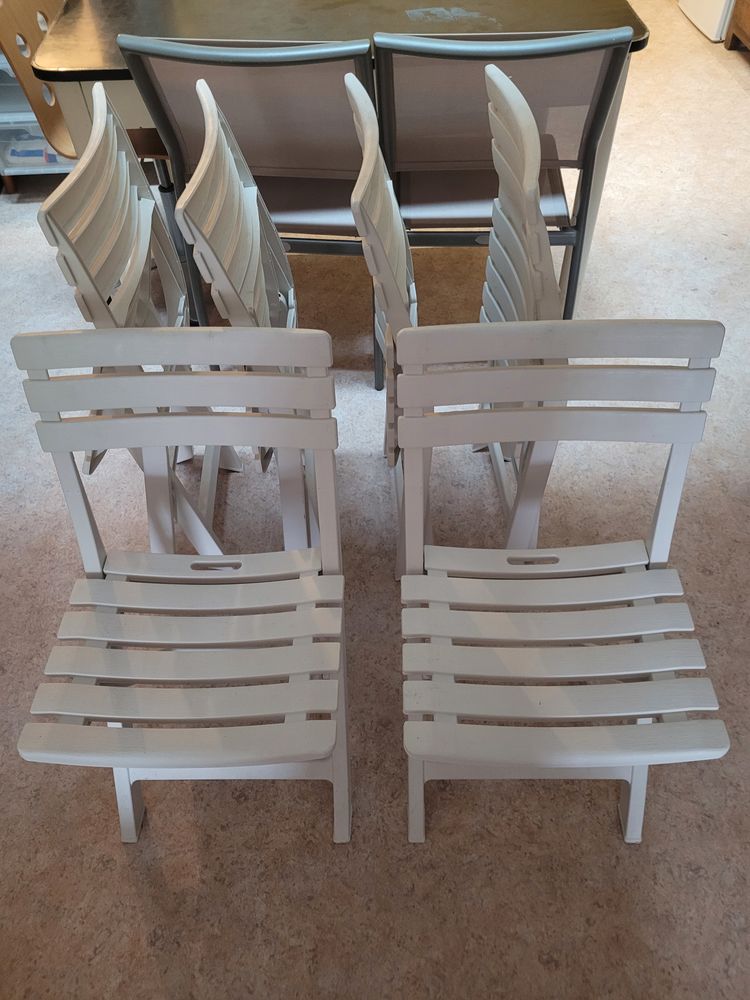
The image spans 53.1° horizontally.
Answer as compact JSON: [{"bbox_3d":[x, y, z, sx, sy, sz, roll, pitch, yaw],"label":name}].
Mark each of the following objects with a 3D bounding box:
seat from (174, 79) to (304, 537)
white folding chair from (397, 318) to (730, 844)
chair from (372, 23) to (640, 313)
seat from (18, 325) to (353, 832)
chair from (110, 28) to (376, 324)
[{"bbox_3d":[-0.197,-0.272,1.465,0.162,0.879,0.419,-4,50,-1],"label":"seat"},{"bbox_3d":[0.247,0.185,1.119,0.419,0.793,0.455,-1,50,1],"label":"white folding chair"},{"bbox_3d":[0.261,-0.784,1.884,0.470,0.869,0.566,0,50,3],"label":"chair"},{"bbox_3d":[-0.253,0.192,1.133,0.419,0.793,0.455,-1,50,2],"label":"seat"},{"bbox_3d":[-0.191,-0.781,1.900,0.470,0.869,0.566,5,50,6],"label":"chair"}]

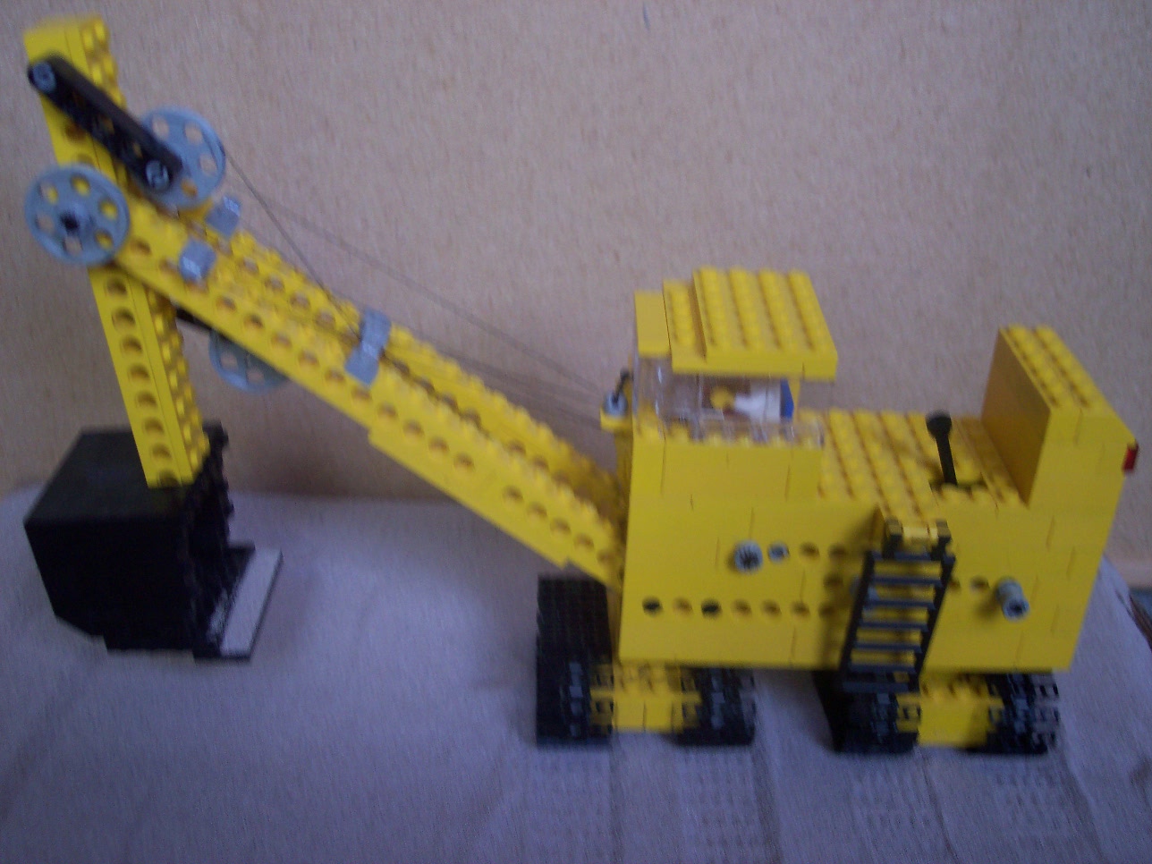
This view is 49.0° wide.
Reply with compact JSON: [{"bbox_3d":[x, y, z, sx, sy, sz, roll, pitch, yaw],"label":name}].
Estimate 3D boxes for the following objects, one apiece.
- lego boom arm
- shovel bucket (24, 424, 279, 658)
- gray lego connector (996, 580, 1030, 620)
[{"bbox_3d":[-0.055,-0.028,0.325,0.145,0.154,0.045,1,31,0],"label":"lego boom arm"},{"bbox_3d":[-0.118,0.031,0.363,0.051,0.049,0.048,-3,31,2],"label":"shovel bucket"},{"bbox_3d":[0.116,0.044,0.335,0.007,0.007,0.009,1,31,0],"label":"gray lego connector"}]

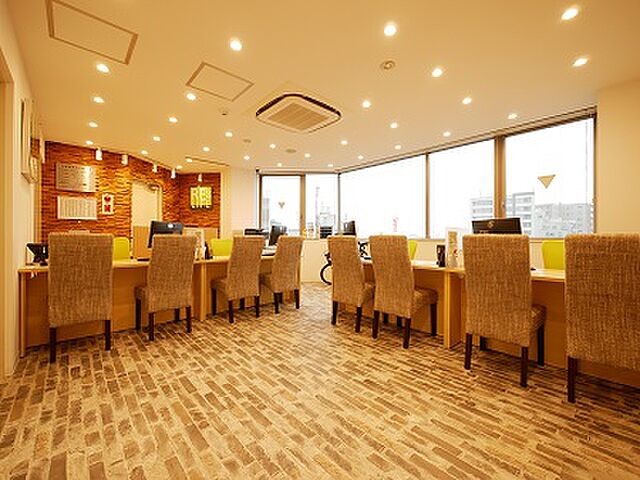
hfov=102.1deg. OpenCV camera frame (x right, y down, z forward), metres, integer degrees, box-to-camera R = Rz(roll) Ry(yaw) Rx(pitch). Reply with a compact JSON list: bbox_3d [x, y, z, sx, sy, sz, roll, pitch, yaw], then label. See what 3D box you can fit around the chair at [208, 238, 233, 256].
[{"bbox_3d":[-1.580,0.479,4.274,0.480,0.970,0.550,0,1,-40],"label":"chair"}]

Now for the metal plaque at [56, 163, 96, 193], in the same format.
[{"bbox_3d":[-4.020,-1.015,4.261,0.480,0.430,0.030,0,1,-40],"label":"metal plaque"}]

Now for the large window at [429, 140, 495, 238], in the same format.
[{"bbox_3d":[2.280,-0.770,4.240,1.020,1.540,0.100,0,0,44],"label":"large window"}]

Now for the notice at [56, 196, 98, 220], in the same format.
[{"bbox_3d":[-4.000,-0.526,4.276,0.475,0.365,0.030,0,1,-40],"label":"notice"}]

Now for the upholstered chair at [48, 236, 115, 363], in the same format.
[{"bbox_3d":[-2.155,0.468,2.352,0.455,1.035,0.610,0,0,-42],"label":"upholstered chair"}]

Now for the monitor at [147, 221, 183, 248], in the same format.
[{"bbox_3d":[-1.850,0.020,3.180,0.190,0.460,0.460,0,0,21],"label":"monitor"}]

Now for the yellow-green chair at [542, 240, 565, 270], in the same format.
[{"bbox_3d":[2.230,0.500,2.280,0.500,0.970,0.530,0,0,44],"label":"yellow-green chair"}]

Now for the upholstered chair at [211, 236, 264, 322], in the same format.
[{"bbox_3d":[-1.042,0.465,3.292,0.430,1.015,0.600,0,1,-40],"label":"upholstered chair"}]

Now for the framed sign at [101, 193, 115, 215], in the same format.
[{"bbox_3d":[-3.930,-0.662,4.790,0.185,0.390,0.030,0,0,-42],"label":"framed sign"}]

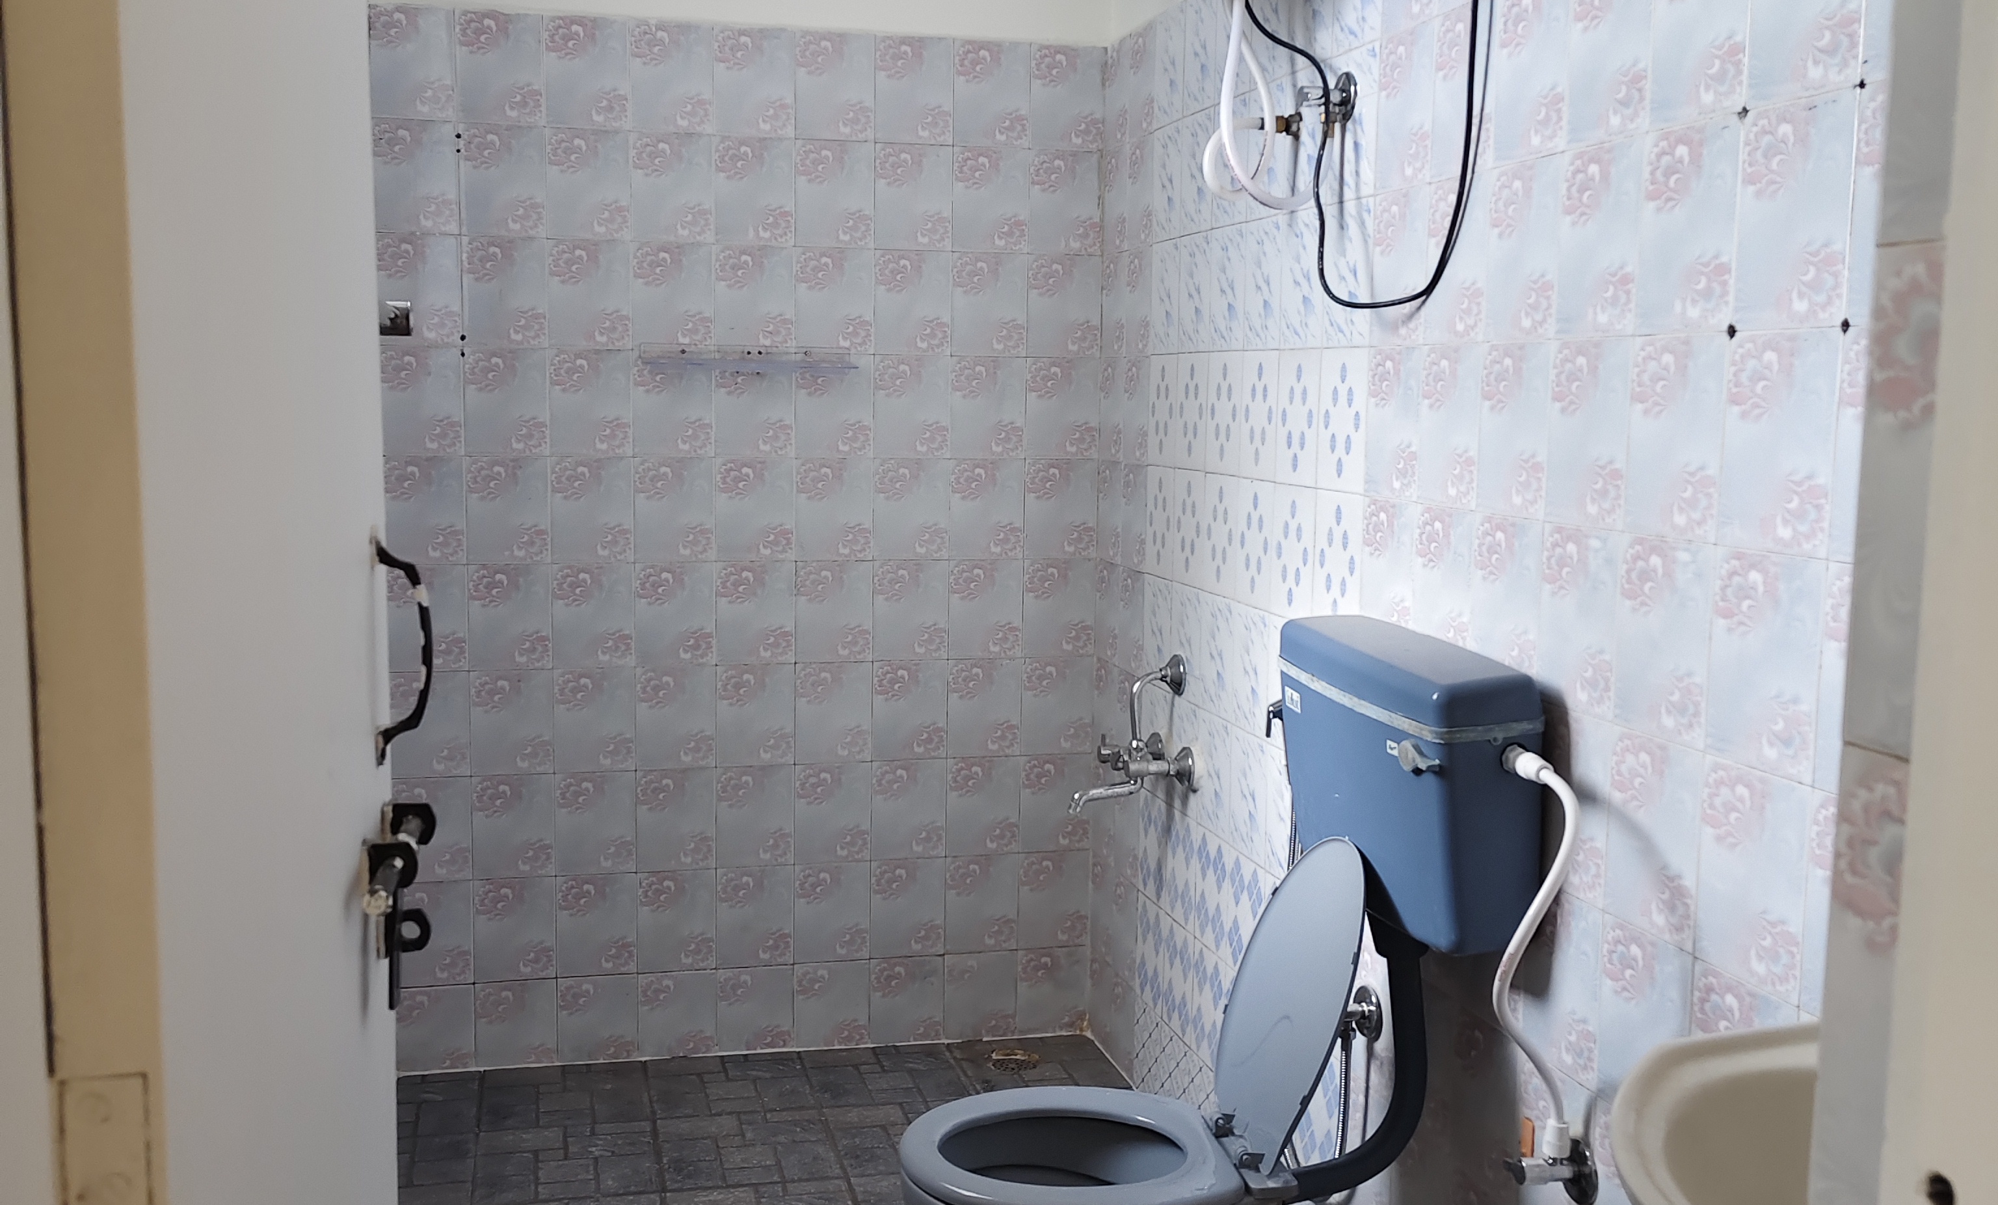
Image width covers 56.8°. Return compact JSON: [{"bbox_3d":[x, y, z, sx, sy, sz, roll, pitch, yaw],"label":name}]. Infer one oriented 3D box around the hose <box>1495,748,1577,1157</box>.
[{"bbox_3d":[0.564,0.375,1.984,0.085,0.440,0.140,-1,7,-14],"label":"hose"}]

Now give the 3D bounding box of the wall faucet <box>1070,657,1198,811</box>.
[{"bbox_3d":[0.222,0.226,3.198,0.185,0.265,0.240,-1,7,-14],"label":"wall faucet"}]

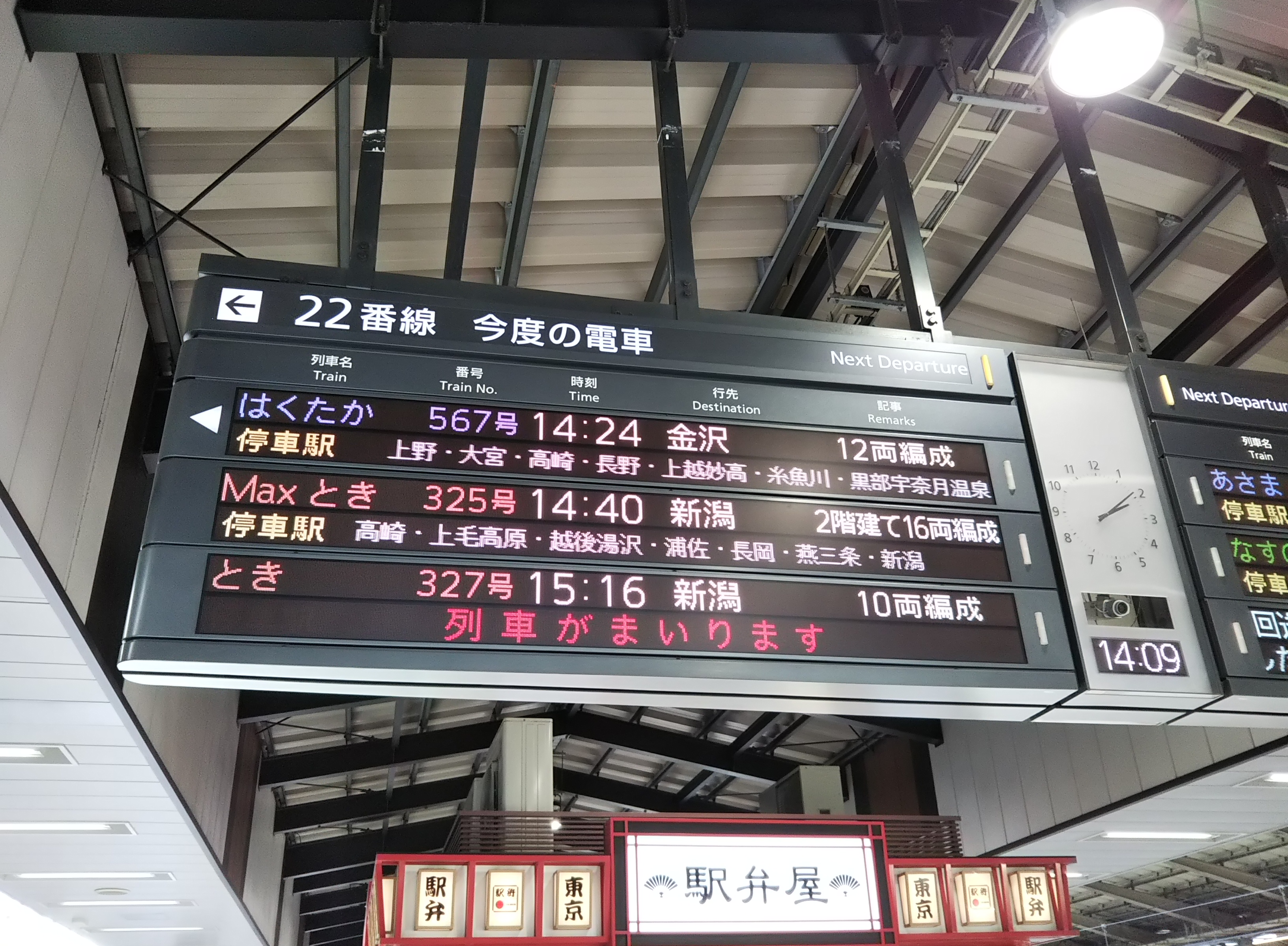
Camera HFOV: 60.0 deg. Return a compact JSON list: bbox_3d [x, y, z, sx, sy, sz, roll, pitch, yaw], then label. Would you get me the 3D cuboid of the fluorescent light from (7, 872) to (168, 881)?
[{"bbox_3d":[-4.997,3.604,10.040,1.360,0.080,0.250,4,-29,-13],"label":"fluorescent light"}]

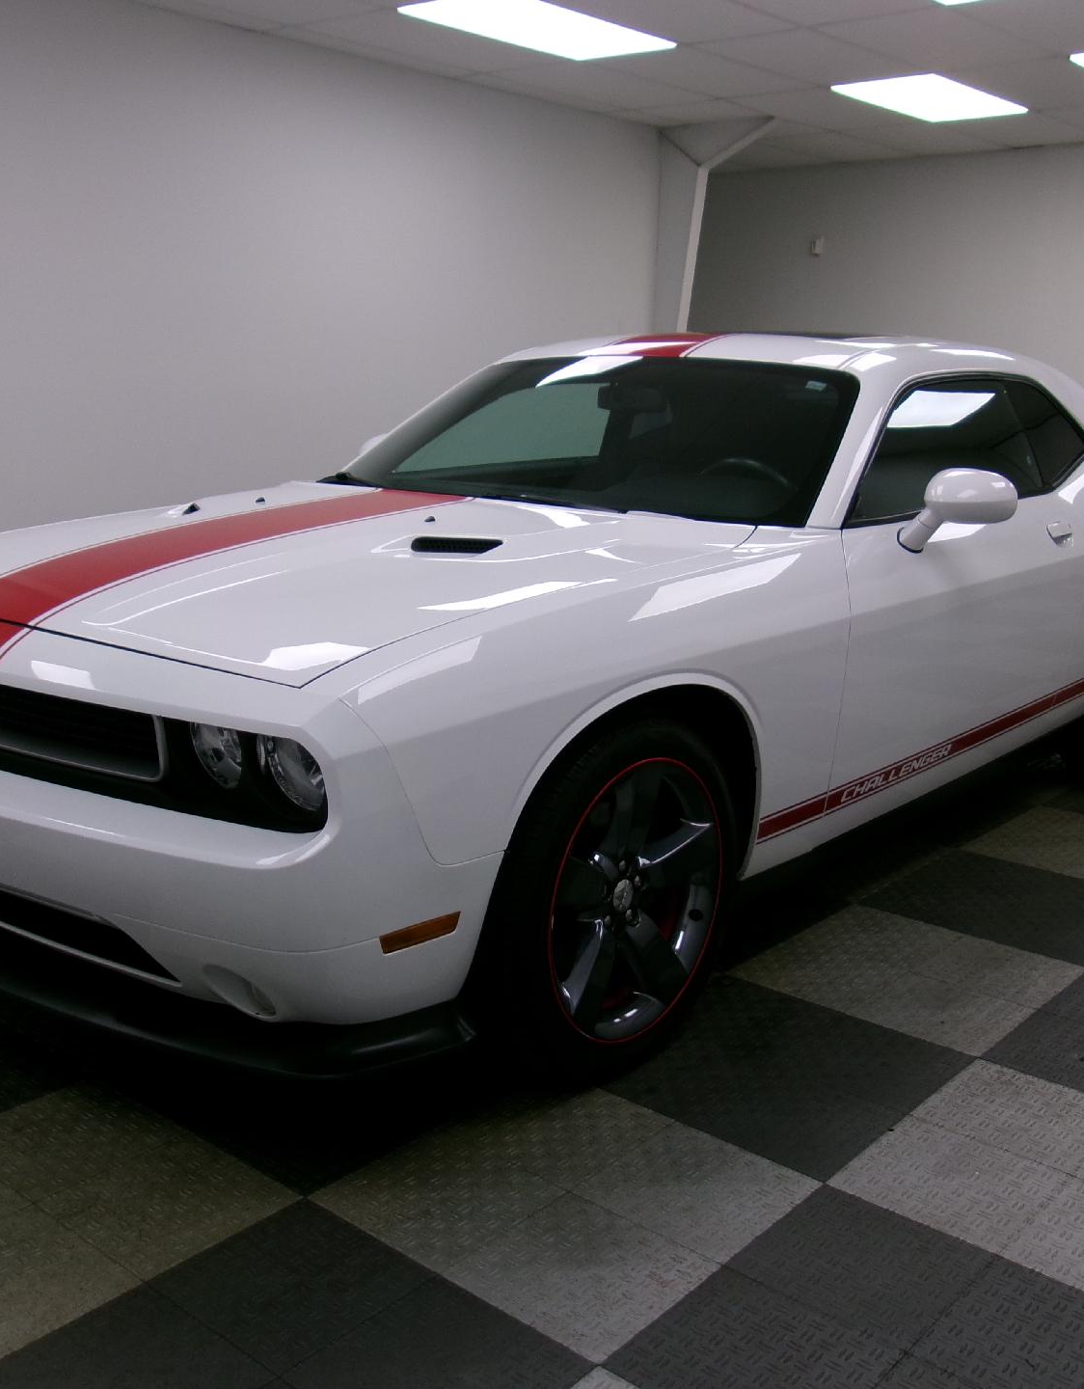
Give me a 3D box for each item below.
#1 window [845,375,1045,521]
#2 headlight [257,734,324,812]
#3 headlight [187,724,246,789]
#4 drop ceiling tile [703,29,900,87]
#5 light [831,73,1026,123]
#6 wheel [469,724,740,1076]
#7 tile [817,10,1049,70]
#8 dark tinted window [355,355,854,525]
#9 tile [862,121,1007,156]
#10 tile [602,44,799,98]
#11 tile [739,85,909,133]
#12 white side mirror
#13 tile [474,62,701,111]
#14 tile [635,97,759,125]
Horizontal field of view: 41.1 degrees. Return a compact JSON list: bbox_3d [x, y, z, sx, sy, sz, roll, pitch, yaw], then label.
[{"bbox_3d":[1.026,-0.648,3.739,0.070,0.360,1.240,-15,-1,41],"label":"window"},{"bbox_3d":[-0.384,0.106,2.301,0.165,0.165,0.100,12,16,39],"label":"headlight"},{"bbox_3d":[-0.502,0.087,2.368,0.145,0.137,0.085,11,16,39],"label":"headlight"},{"bbox_3d":[1.260,-2.930,6.636,0.600,0.020,1.210,12,16,39],"label":"drop ceiling tile"},{"bbox_3d":[2.053,-3.139,7.535,0.605,0.070,1.214,12,16,39],"label":"light"},{"bbox_3d":[0.117,0.370,2.813,0.245,0.725,0.725,12,16,39],"label":"wheel"},{"bbox_3d":[1.737,-2.858,6.305,0.600,0.025,1.200,11,16,39],"label":"tile"},{"bbox_3d":[0.098,-0.675,3.815,1.520,0.140,0.770,12,48,39],"label":"dark tinted window"},{"bbox_3d":[2.336,-3.381,8.774,0.605,0.020,1.056,12,16,39],"label":"tile"},{"bbox_3d":[0.795,-3.024,7.019,0.600,0.020,1.210,12,16,39],"label":"tile"},{"bbox_3d":[1.591,-3.209,7.927,0.605,0.020,1.214,12,16,39],"label":"tile"},{"bbox_3d":[0.982,-0.441,3.411,0.220,0.180,0.160,12,16,39],"label":"white side mirror"},{"bbox_3d":[0.334,-3.121,7.409,0.605,0.020,1.214,12,16,39],"label":"tile"},{"bbox_3d":[1.120,-3.304,8.313,0.600,0.020,1.210,12,16,39],"label":"tile"}]

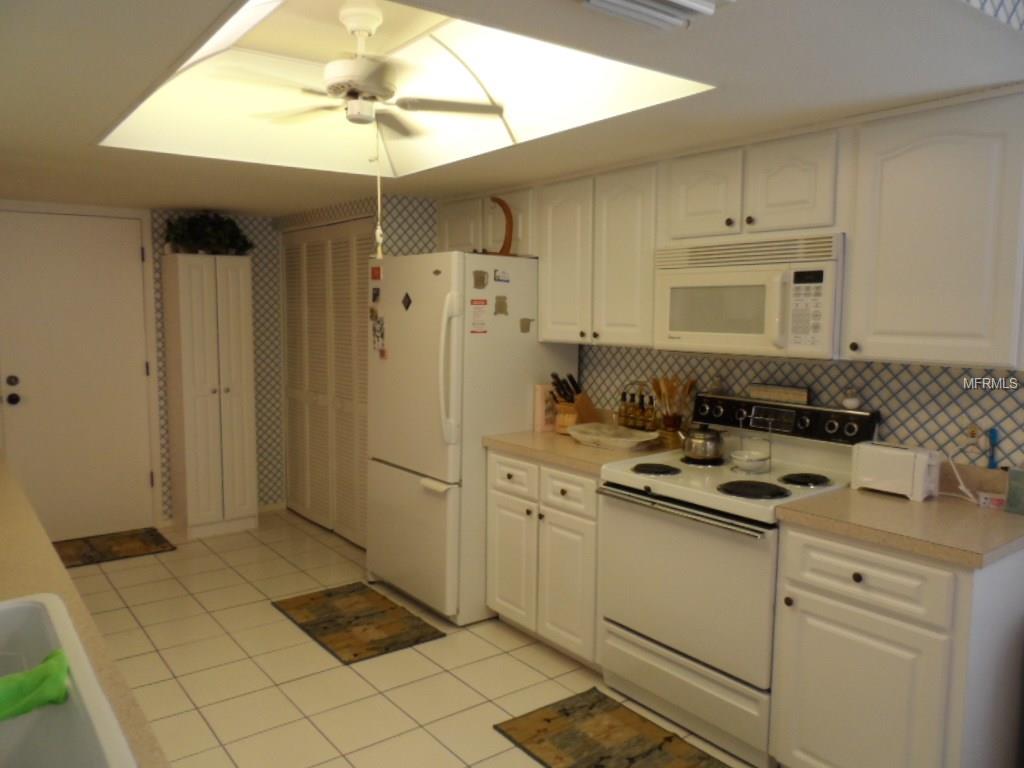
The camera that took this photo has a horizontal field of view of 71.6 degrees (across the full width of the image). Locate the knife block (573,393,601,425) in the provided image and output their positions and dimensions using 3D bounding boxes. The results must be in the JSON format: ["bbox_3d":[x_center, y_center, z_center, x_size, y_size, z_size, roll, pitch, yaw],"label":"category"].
[{"bbox_3d":[0.369,0.151,3.666,0.160,0.195,0.100,-4,7,-39],"label":"knife block"}]

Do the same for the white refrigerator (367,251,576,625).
[{"bbox_3d":[-0.253,0.238,3.901,0.790,1.803,0.831,-4,7,-39],"label":"white refrigerator"}]

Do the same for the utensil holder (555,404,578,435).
[{"bbox_3d":[0.293,0.175,3.643,0.090,0.150,0.095,-4,7,-39],"label":"utensil holder"}]

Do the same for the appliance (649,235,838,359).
[{"bbox_3d":[0.967,-0.330,2.742,0.367,0.426,0.756,-4,7,-39],"label":"appliance"}]

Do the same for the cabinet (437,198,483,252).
[{"bbox_3d":[-0.171,-0.858,4.082,0.336,0.340,0.460,-3,7,-38],"label":"cabinet"}]

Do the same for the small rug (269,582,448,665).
[{"bbox_3d":[-0.793,1.172,3.563,0.501,0.010,0.852,-4,7,-39],"label":"small rug"}]

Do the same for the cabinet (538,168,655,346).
[{"bbox_3d":[0.484,-0.547,3.275,0.336,0.738,0.740,-3,7,-38],"label":"cabinet"}]

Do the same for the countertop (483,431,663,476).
[{"bbox_3d":[0.355,0.302,3.333,0.642,0.042,0.778,-4,7,-39],"label":"countertop"}]

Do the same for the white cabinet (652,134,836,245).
[{"bbox_3d":[0.942,-0.700,2.682,0.336,0.308,0.750,-3,7,-38],"label":"white cabinet"}]

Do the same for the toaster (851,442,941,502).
[{"bbox_3d":[1.279,0.280,2.369,0.150,0.168,0.234,-3,7,-38],"label":"toaster"}]

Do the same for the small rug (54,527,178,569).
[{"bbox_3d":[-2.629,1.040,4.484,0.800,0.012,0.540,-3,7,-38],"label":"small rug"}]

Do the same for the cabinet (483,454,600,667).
[{"bbox_3d":[0.353,0.747,3.376,0.619,0.855,0.762,-4,7,-39],"label":"cabinet"}]

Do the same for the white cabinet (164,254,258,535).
[{"bbox_3d":[-2.074,0.080,4.906,0.447,1.860,0.420,-3,7,-38],"label":"white cabinet"}]

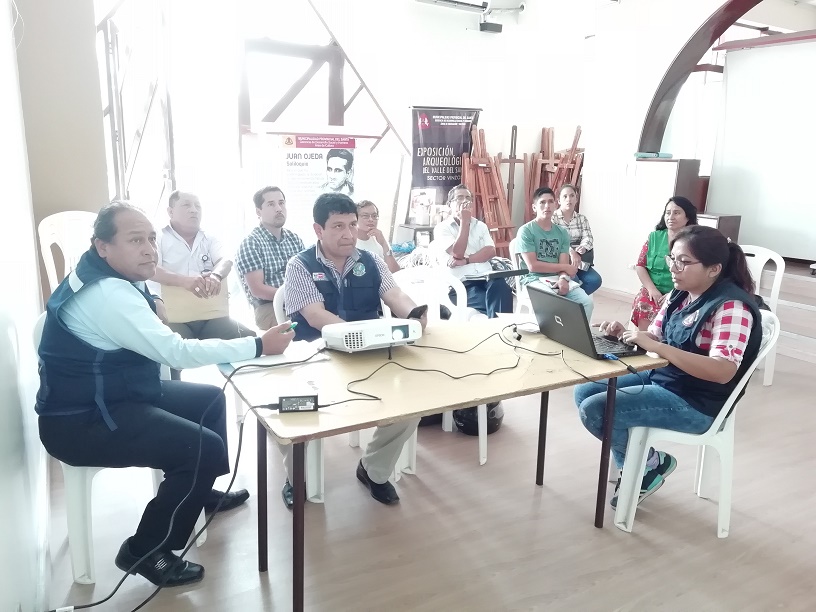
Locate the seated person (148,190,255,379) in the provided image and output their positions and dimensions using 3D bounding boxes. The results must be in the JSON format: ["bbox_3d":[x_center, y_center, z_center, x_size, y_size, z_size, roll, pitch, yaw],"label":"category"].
[{"bbox_3d":[-1.200,-0.004,3.459,0.580,1.260,0.750,-5,13,-28],"label":"seated person"}]

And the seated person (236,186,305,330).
[{"bbox_3d":[-0.734,-0.042,3.547,0.520,1.250,0.800,-6,16,-29],"label":"seated person"}]

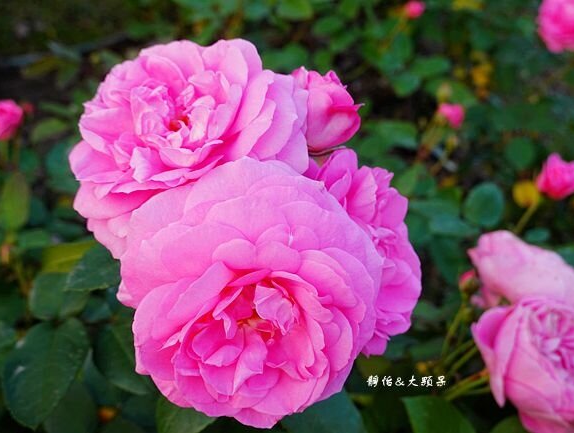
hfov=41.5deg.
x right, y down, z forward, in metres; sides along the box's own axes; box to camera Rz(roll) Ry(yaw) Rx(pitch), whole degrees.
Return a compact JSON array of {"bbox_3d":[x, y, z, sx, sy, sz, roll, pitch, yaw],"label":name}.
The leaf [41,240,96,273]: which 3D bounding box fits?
[{"bbox_3d":[-0.120,0.022,0.420,0.036,0.010,0.024,-7,45,-7],"label":"leaf"}]

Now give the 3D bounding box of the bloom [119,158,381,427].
[{"bbox_3d":[-0.015,0.031,0.305,0.105,0.106,0.065,0,11,0],"label":"bloom"}]

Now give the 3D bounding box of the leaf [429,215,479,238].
[{"bbox_3d":[0.127,0.008,0.580,0.040,0.011,0.030,-3,31,-5],"label":"leaf"}]

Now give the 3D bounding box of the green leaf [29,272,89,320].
[{"bbox_3d":[-0.120,0.041,0.400,0.033,0.010,0.038,5,53,3],"label":"green leaf"}]

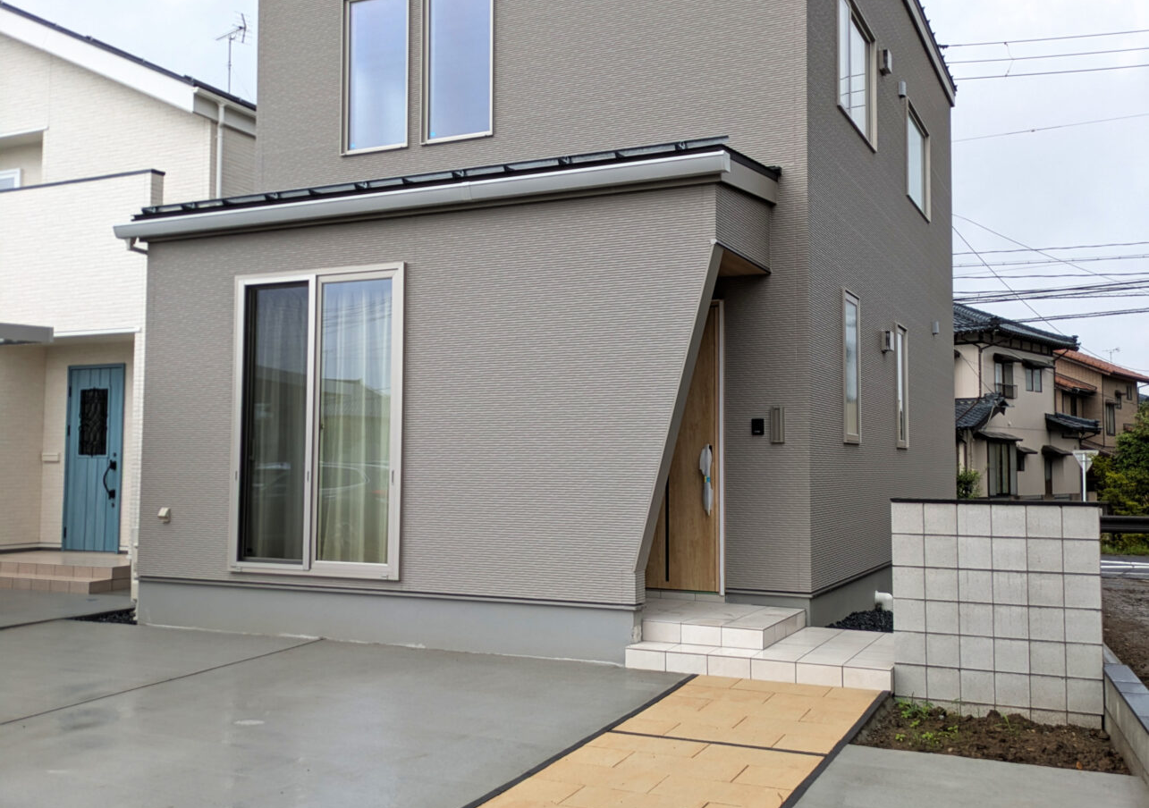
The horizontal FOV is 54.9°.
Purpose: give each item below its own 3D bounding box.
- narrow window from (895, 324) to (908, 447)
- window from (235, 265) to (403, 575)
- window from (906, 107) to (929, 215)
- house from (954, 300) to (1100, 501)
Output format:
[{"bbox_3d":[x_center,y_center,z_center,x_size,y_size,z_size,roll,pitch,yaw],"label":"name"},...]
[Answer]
[{"bbox_3d":[3.664,-0.190,12.409,0.100,1.370,0.750,-1,-3,26],"label":"narrow window"},{"bbox_3d":[-2.103,0.149,8.989,1.720,2.470,0.100,-1,-3,26],"label":"window"},{"bbox_3d":[4.304,-3.009,13.848,0.100,1.190,1.680,-1,-3,26],"label":"window"},{"bbox_3d":[14.800,0.028,43.498,8.800,7.600,8.500,3,-4,-43],"label":"house"}]

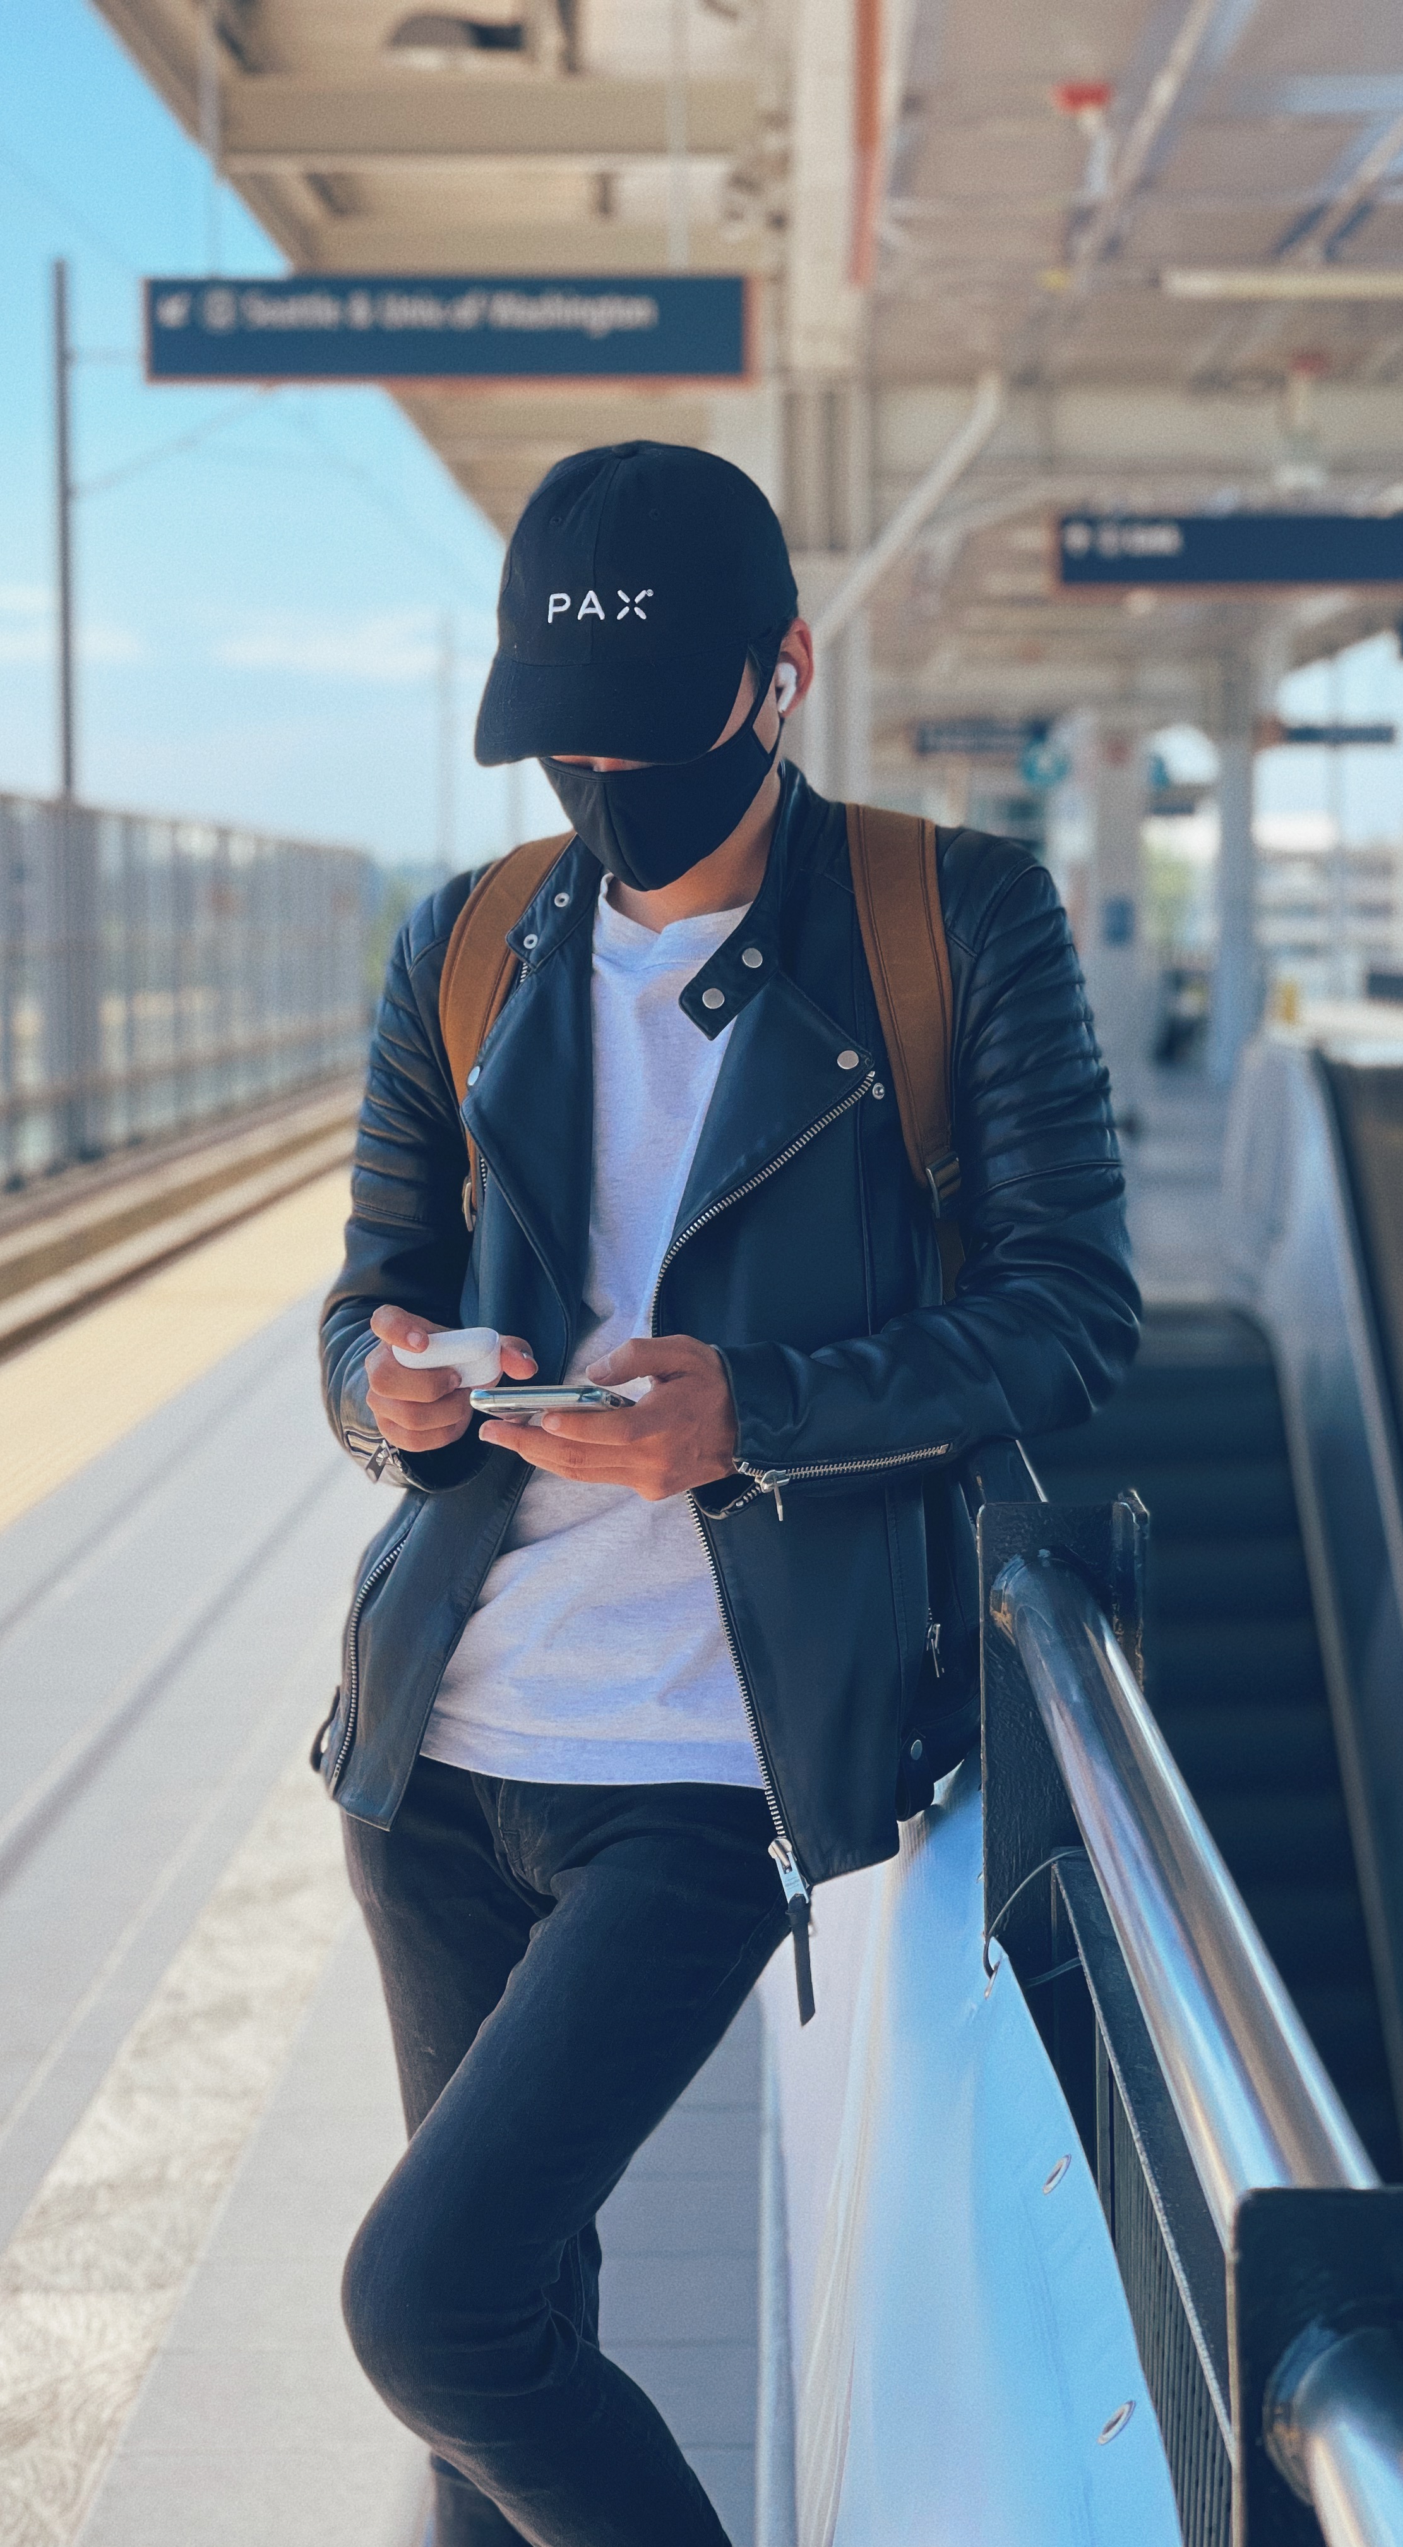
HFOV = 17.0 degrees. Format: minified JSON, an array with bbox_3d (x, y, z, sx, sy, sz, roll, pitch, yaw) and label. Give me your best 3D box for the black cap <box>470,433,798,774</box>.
[{"bbox_3d":[-0.041,-0.388,2.760,0.178,0.155,0.262,1,21,18],"label":"black cap"}]

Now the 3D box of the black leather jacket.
[{"bbox_3d":[0.014,0.017,2.790,0.485,0.655,0.365,2,5,21],"label":"black leather jacket"}]

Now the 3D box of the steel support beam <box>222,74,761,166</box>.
[{"bbox_3d":[-0.820,-4.521,18.400,2.120,0.320,0.270,0,4,1],"label":"steel support beam"}]

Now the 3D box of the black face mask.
[{"bbox_3d":[-0.028,-0.277,2.730,0.142,0.120,0.105,1,21,19],"label":"black face mask"}]

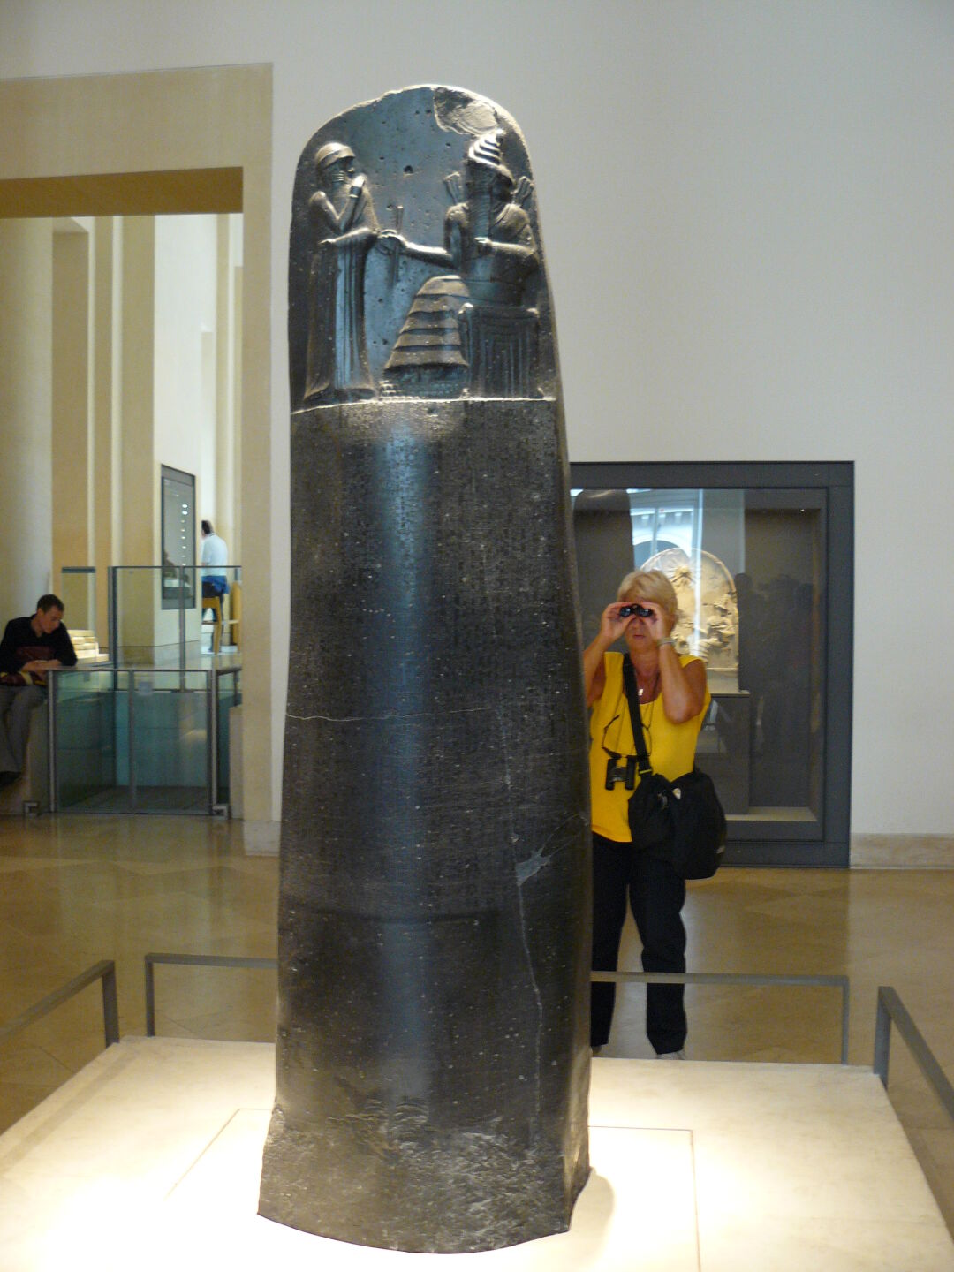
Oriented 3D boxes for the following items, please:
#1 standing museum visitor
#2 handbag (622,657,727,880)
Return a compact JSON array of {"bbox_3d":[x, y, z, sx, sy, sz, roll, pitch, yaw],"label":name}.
[{"bbox_3d":[0.525,0.610,4.530,0.490,1.630,0.420,1,2,17],"label":"standing museum visitor"},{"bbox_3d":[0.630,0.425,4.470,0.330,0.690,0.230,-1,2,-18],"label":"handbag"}]

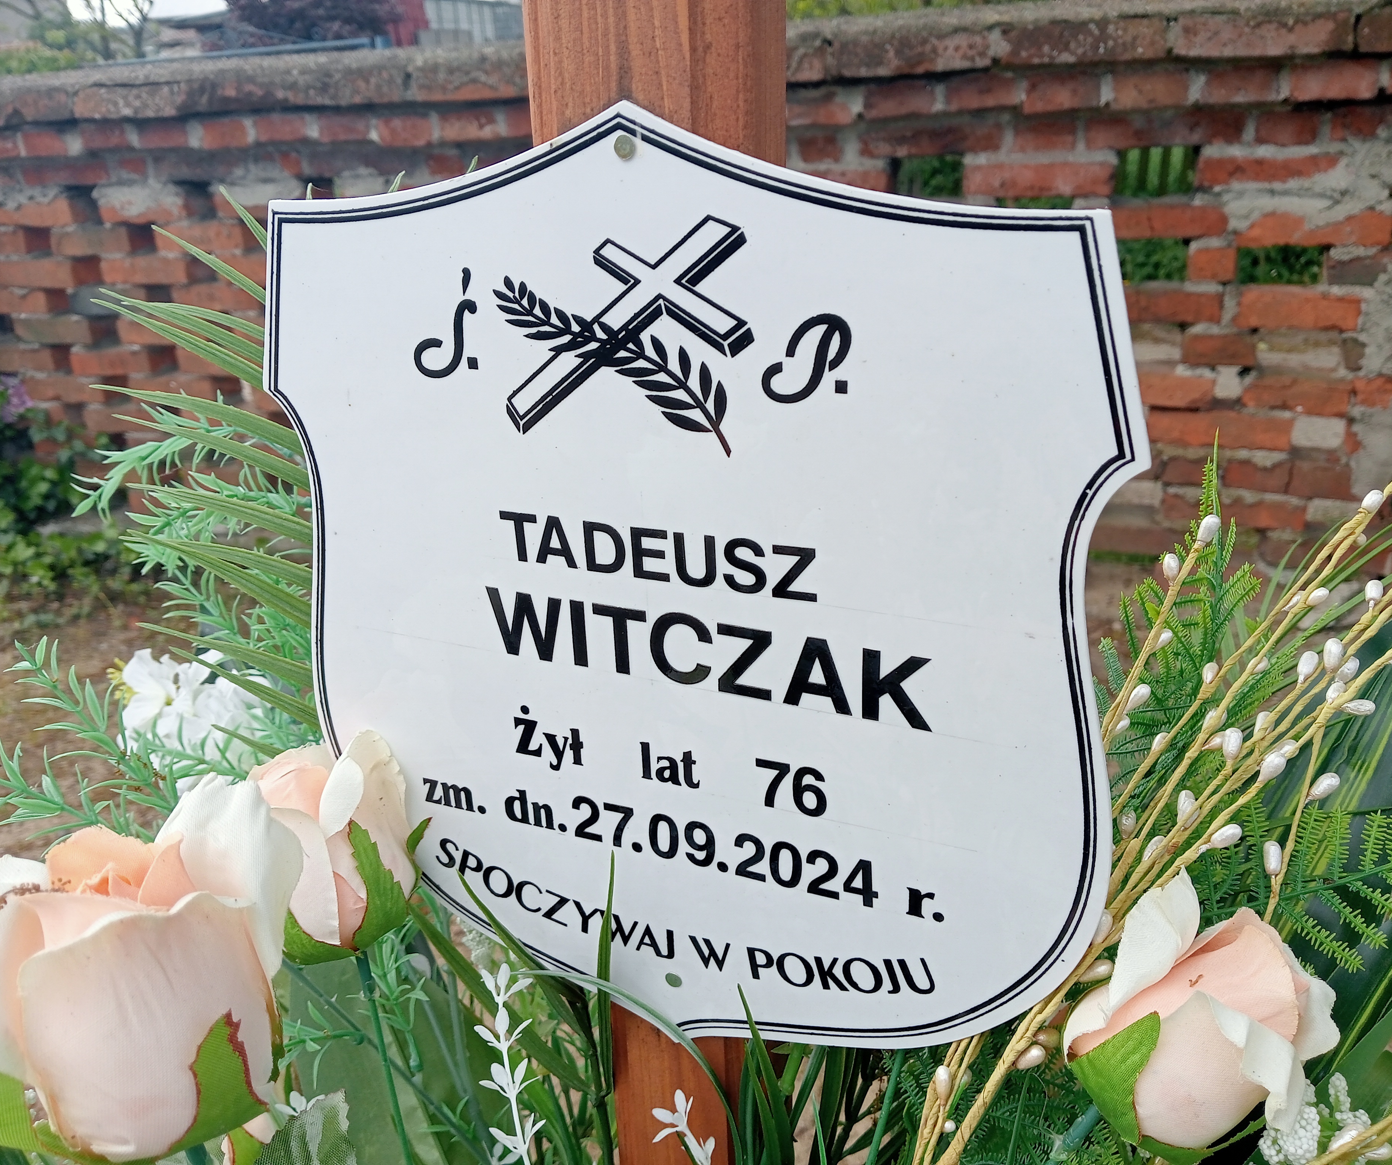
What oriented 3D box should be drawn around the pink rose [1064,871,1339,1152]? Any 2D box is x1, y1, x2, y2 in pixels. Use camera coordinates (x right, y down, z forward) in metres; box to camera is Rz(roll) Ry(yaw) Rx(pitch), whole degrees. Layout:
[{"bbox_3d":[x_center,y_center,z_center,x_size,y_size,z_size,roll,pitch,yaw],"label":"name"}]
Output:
[{"bbox_3d":[0.147,0.126,0.365,0.076,0.072,0.070,21,23,26],"label":"pink rose"}]

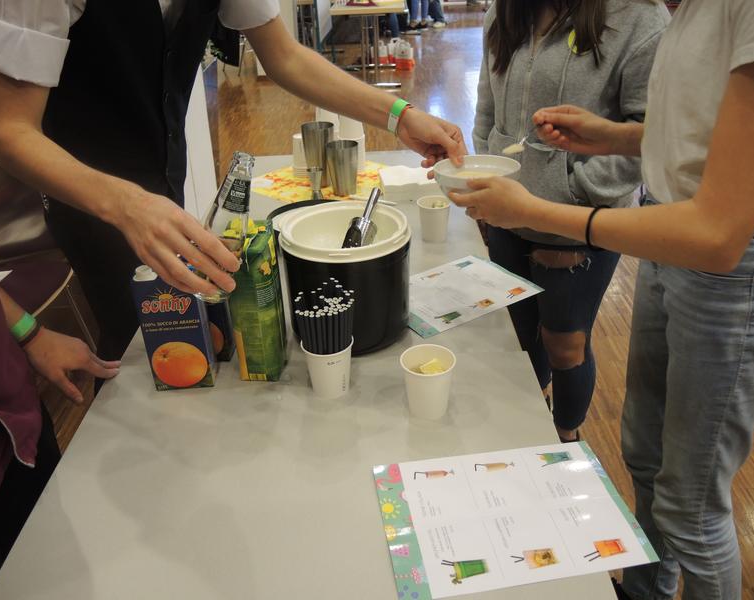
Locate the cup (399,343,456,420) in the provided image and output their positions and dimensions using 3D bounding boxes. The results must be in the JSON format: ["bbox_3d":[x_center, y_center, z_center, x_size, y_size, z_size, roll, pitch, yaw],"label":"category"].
[{"bbox_3d":[0.076,0.126,0.960,0.080,0.090,0.080,-2,30,1],"label":"cup"}]

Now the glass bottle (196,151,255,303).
[{"bbox_3d":[-0.187,-0.086,0.812,0.058,0.195,0.058,15,27,-10],"label":"glass bottle"}]

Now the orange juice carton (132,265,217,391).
[{"bbox_3d":[-0.315,0.036,1.020,0.091,0.212,0.062,-5,30,-5],"label":"orange juice carton"}]

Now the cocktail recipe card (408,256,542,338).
[{"bbox_3d":[0.151,-0.015,1.298,0.297,0.004,0.210,-20,33,-28],"label":"cocktail recipe card"}]

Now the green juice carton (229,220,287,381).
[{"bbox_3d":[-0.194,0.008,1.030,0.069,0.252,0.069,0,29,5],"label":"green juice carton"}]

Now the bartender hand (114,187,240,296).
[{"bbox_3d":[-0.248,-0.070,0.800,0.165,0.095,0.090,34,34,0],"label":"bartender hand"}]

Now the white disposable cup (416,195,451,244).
[{"bbox_3d":[0.134,-0.184,1.502,0.080,0.090,0.080,-2,30,1],"label":"white disposable cup"}]

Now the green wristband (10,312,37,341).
[{"bbox_3d":[-0.546,0.042,1.000,0.045,0.021,0.056,-48,39,0],"label":"green wristband"}]

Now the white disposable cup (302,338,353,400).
[{"bbox_3d":[-0.074,0.102,1.016,0.080,0.090,0.080,-3,29,0],"label":"white disposable cup"}]

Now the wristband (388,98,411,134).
[{"bbox_3d":[0.041,-0.346,1.220,0.021,0.058,0.058,28,36,8],"label":"wristband"}]

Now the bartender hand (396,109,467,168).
[{"bbox_3d":[0.102,-0.298,1.210,0.140,0.095,0.090,33,36,3],"label":"bartender hand"}]

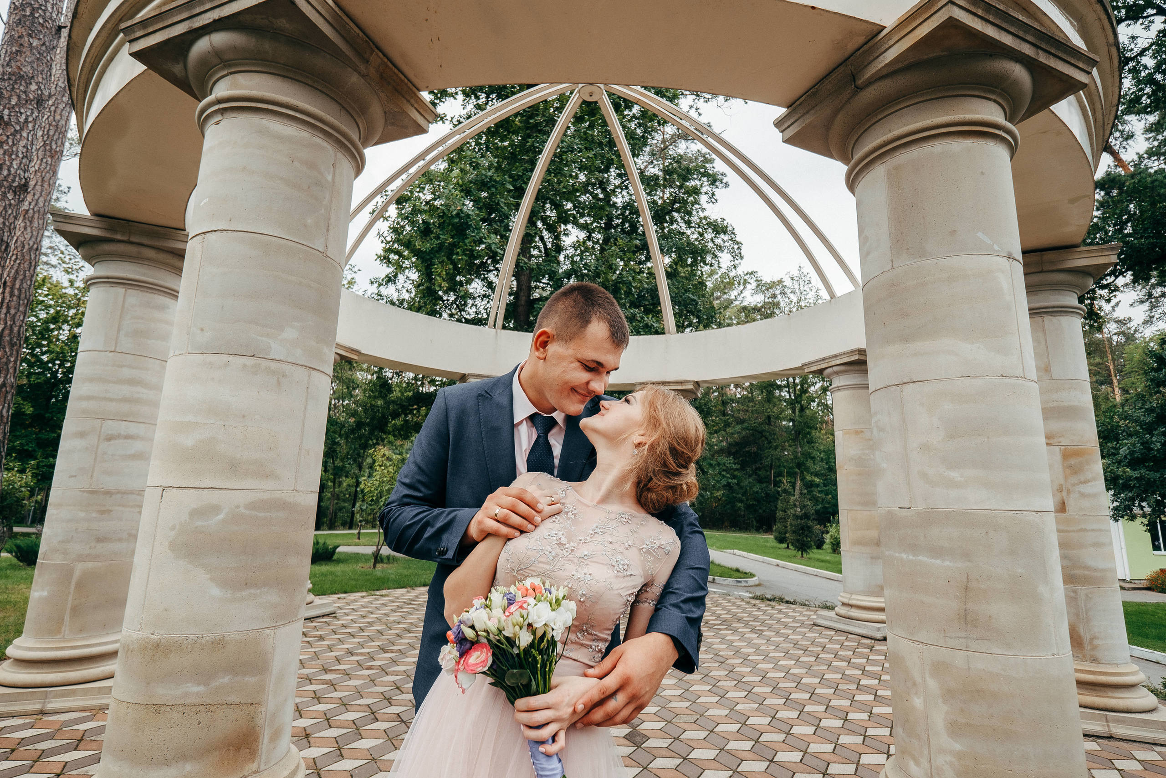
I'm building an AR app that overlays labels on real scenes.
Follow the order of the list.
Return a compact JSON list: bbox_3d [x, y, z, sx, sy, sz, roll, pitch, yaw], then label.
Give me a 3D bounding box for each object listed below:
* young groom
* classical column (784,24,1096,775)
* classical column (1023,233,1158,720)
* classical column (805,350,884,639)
[{"bbox_3d":[-0.084,0.674,1.012,0.610,1.750,0.470,3,-11,-7],"label":"young groom"},{"bbox_3d":[1.488,0.227,2.204,0.909,3.165,0.909,6,-12,-23],"label":"classical column"},{"bbox_3d":[3.433,0.664,4.037,0.909,3.165,0.909,-3,-12,21],"label":"classical column"},{"bbox_3d":[3.379,1.207,6.604,0.909,3.165,0.909,6,-12,-23],"label":"classical column"}]

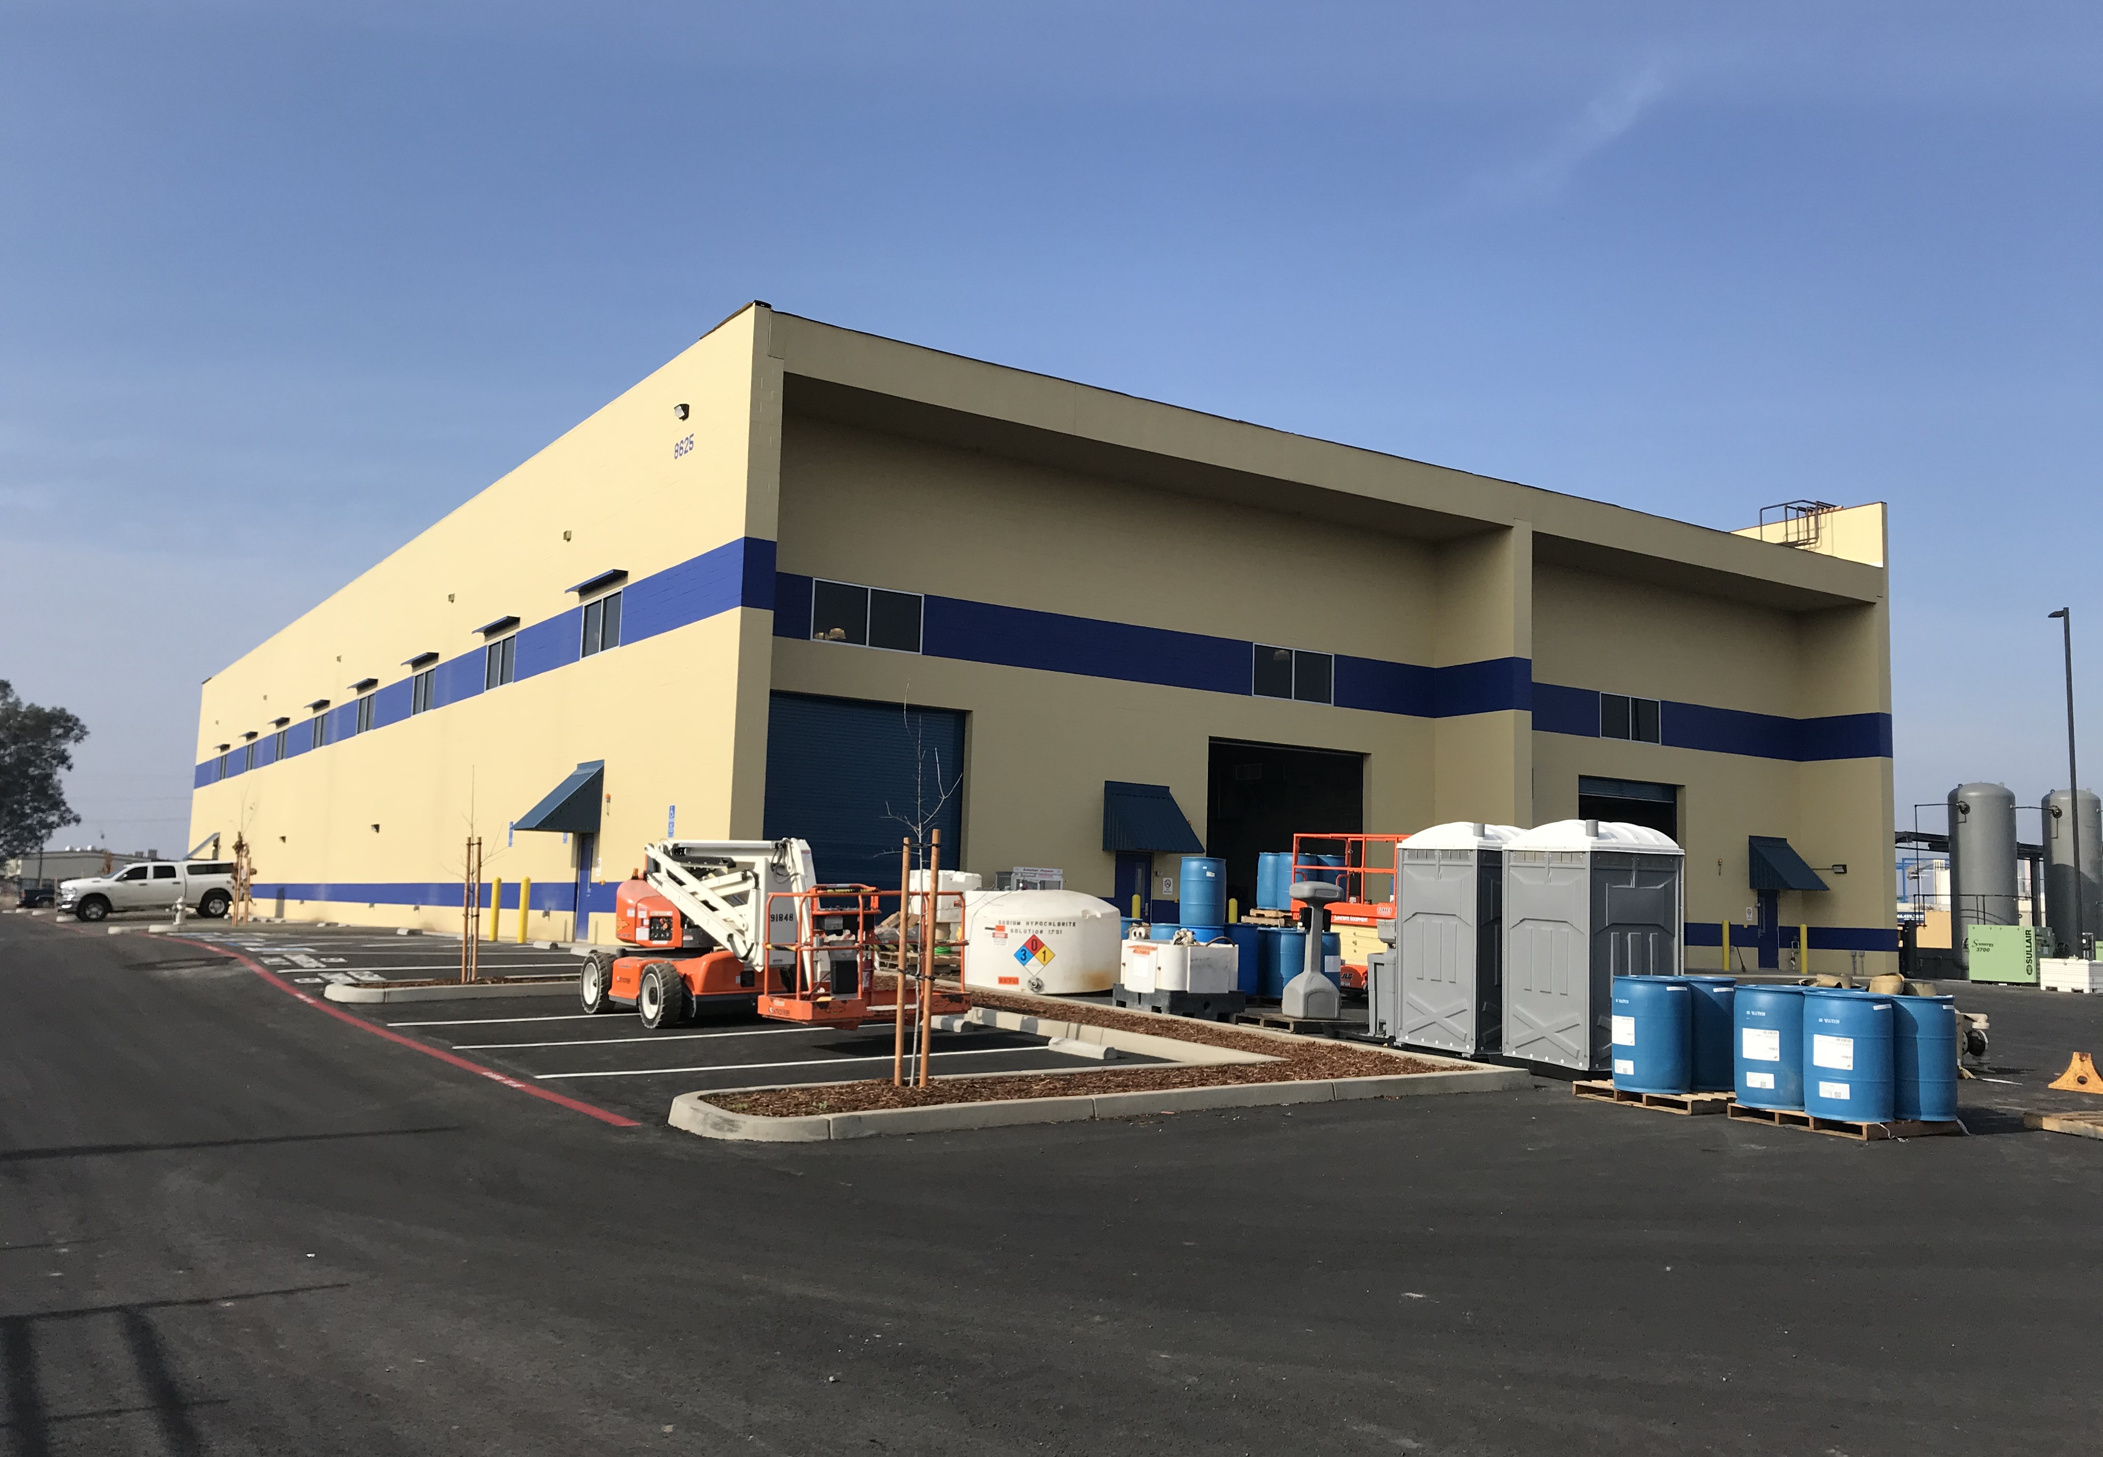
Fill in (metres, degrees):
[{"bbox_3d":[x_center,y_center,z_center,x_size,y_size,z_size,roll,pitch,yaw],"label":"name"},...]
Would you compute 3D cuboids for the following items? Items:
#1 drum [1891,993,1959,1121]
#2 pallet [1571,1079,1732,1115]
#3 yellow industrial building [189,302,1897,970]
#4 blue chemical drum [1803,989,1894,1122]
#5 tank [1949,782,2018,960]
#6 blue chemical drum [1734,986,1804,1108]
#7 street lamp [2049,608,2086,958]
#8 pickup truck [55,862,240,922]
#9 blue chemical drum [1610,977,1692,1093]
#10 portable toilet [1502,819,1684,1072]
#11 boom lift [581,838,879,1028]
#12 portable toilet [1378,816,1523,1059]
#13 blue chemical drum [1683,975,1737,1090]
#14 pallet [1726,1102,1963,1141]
[{"bbox_3d":[6.327,2.399,12.500,0.590,0.880,0.590,6,-7,-33],"label":"drum"},{"bbox_3d":[5.095,2.974,13.864,1.060,0.120,1.200,5,-7,-28],"label":"pallet"},{"bbox_3d":[-9.663,1.386,67.573,35.500,13.370,68.900,6,-7,-33],"label":"yellow industrial building"},{"bbox_3d":[5.821,2.367,12.352,0.590,0.885,0.590,-2,-7,30],"label":"blue chemical drum"},{"bbox_3d":[27.703,4.489,50.500,1.800,5.700,1.800,6,-7,-33],"label":"tank"},{"bbox_3d":[5.515,2.405,12.861,0.590,0.885,0.590,-2,-7,30],"label":"blue chemical drum"},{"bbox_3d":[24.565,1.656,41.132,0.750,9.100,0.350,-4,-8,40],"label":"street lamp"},{"bbox_3d":[-31.800,5.753,60.500,6.000,1.980,2.000,3,-6,-34],"label":"pickup truck"},{"bbox_3d":[4.784,2.427,13.540,0.590,0.885,0.590,-2,-7,30],"label":"blue chemical drum"},{"bbox_3d":[4.880,1.995,15.318,1.150,2.300,1.120,5,-7,-26],"label":"portable toilet"},{"bbox_3d":[-3.164,2.137,17.968,2.050,2.050,5.200,6,-7,-33],"label":"boom lift"},{"bbox_3d":[4.189,2.080,16.560,1.180,2.300,1.110,5,-7,-29],"label":"portable toilet"},{"bbox_3d":[5.293,2.470,13.788,0.590,0.885,0.590,-2,-7,30],"label":"blue chemical drum"},{"bbox_3d":[5.921,2.899,12.637,1.210,0.125,1.110,6,-6,-30],"label":"pallet"}]

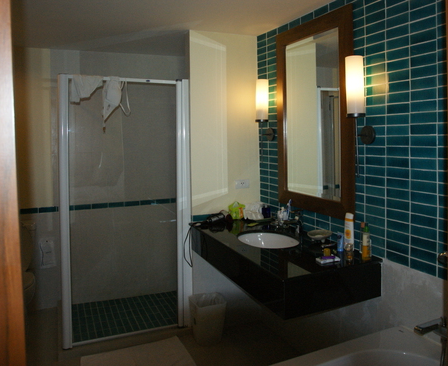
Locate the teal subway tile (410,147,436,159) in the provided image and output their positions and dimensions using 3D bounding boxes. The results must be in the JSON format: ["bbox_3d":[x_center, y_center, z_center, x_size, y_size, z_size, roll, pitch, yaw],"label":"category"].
[{"bbox_3d":[0.912,-0.137,1.877,0.010,0.049,0.148,-5,6,-23],"label":"teal subway tile"}]

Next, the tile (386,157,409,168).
[{"bbox_3d":[0.855,-0.102,2.027,0.010,0.050,0.150,-4,6,-23],"label":"tile"}]

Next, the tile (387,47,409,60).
[{"bbox_3d":[0.822,-0.608,1.939,0.010,0.049,0.148,-3,5,-22],"label":"tile"}]

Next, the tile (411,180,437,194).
[{"bbox_3d":[0.919,0.016,1.898,0.010,0.050,0.150,-4,6,-23],"label":"tile"}]

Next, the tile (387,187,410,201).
[{"bbox_3d":[0.875,0.060,2.070,0.010,0.050,0.147,-4,5,-23],"label":"tile"}]

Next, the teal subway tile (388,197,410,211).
[{"bbox_3d":[0.863,0.107,2.046,0.010,0.050,0.150,-4,6,-23],"label":"teal subway tile"}]

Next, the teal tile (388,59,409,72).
[{"bbox_3d":[0.838,-0.567,1.987,0.010,0.050,0.150,-4,6,-23],"label":"teal tile"}]

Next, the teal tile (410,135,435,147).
[{"bbox_3d":[0.886,-0.189,1.832,0.010,0.049,0.148,-3,5,-22],"label":"teal tile"}]

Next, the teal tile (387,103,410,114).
[{"bbox_3d":[0.863,-0.364,2.035,0.010,0.050,0.147,-4,5,-23],"label":"teal tile"}]

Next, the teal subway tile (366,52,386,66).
[{"bbox_3d":[0.794,-0.644,2.151,0.010,0.050,0.147,-4,5,-23],"label":"teal subway tile"}]

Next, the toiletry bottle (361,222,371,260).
[{"bbox_3d":[0.742,0.304,2.145,0.043,0.190,0.045,-3,5,-22],"label":"toiletry bottle"}]

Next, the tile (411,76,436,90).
[{"bbox_3d":[0.920,-0.454,1.889,0.010,0.050,0.147,-4,5,-23],"label":"tile"}]

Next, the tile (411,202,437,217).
[{"bbox_3d":[0.923,0.126,1.901,0.010,0.049,0.148,-5,6,-23],"label":"tile"}]

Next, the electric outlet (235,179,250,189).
[{"bbox_3d":[0.153,0.014,3.306,0.120,0.070,0.012,-4,5,-23],"label":"electric outlet"}]

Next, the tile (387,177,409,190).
[{"bbox_3d":[0.860,0.006,2.030,0.010,0.049,0.148,-5,6,-23],"label":"tile"}]

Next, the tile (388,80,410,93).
[{"bbox_3d":[0.825,-0.455,1.949,0.010,0.049,0.148,-3,5,-22],"label":"tile"}]

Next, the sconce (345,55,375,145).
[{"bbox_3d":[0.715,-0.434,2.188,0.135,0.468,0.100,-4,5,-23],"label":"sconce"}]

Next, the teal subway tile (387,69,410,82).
[{"bbox_3d":[0.840,-0.515,1.991,0.010,0.050,0.150,-4,6,-23],"label":"teal subway tile"}]

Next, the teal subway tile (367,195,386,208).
[{"bbox_3d":[0.816,0.101,2.212,0.010,0.050,0.147,-4,5,-23],"label":"teal subway tile"}]

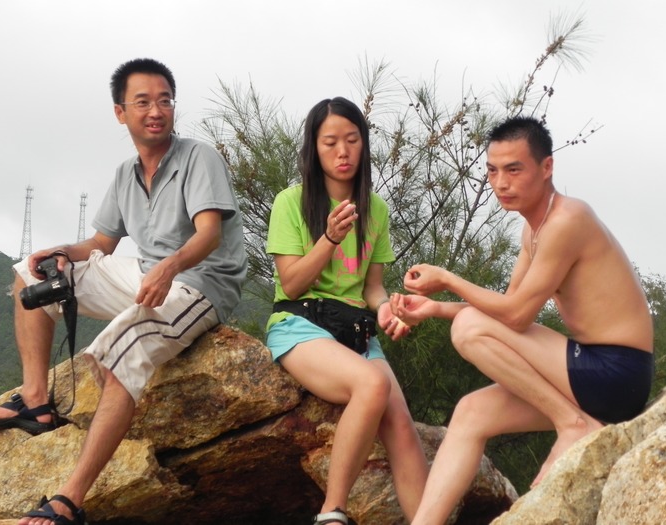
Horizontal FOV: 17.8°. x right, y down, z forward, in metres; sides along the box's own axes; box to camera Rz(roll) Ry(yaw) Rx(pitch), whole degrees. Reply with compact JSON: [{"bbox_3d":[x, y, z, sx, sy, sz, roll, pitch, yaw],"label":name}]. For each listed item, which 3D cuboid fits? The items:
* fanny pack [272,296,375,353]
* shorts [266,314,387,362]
[{"bbox_3d":[-0.018,0.177,5.870,0.290,0.165,0.170,2,-4,-25],"label":"fanny pack"},{"bbox_3d":[-0.024,0.199,5.950,0.330,0.190,0.290,2,-4,-27],"label":"shorts"}]

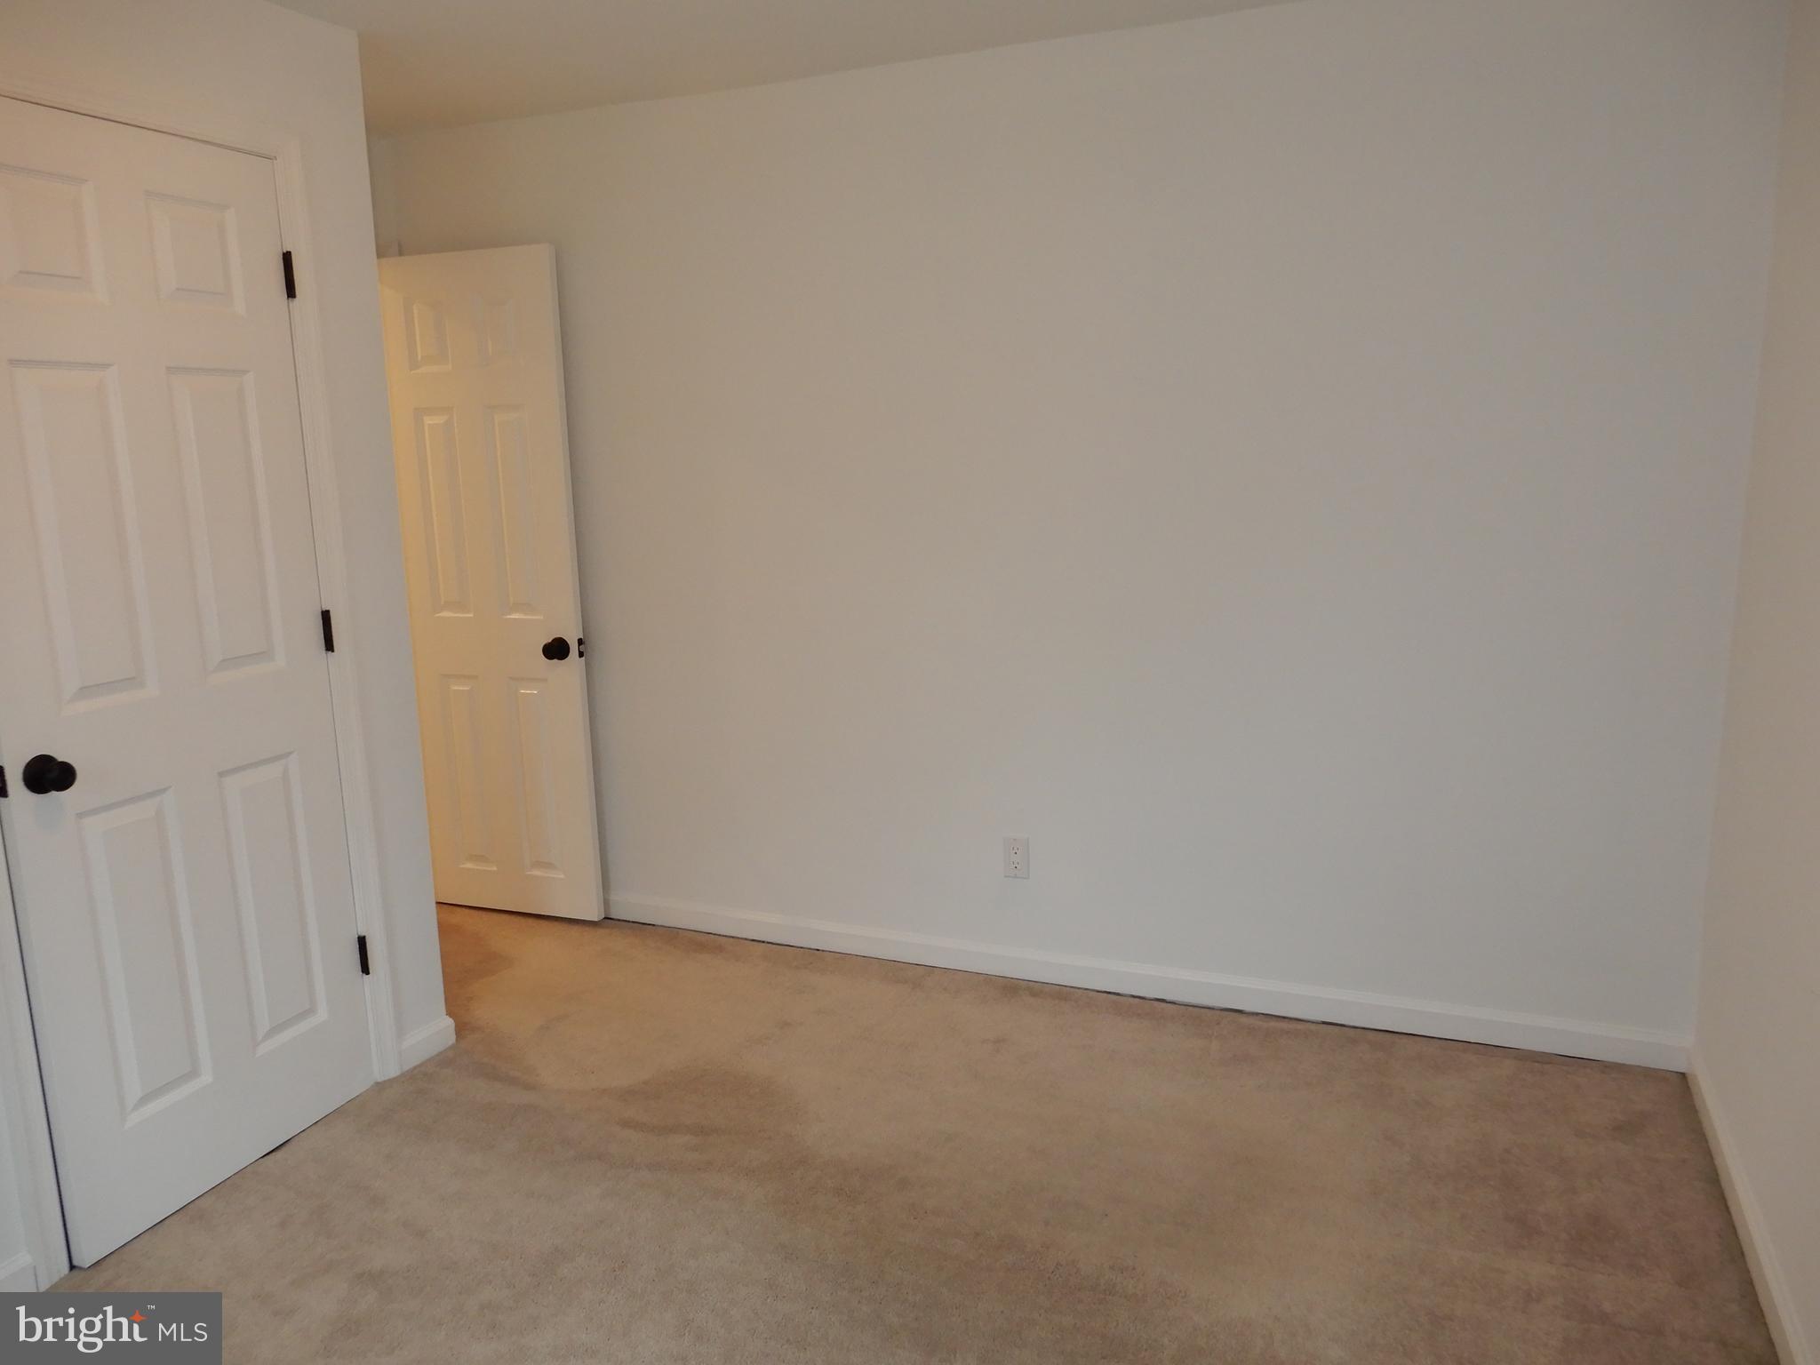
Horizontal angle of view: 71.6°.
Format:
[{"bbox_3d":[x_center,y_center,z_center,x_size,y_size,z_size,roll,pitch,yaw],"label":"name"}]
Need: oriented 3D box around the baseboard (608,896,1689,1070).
[{"bbox_3d":[0.261,0.772,3.488,3.254,0.077,0.015,3,11,23],"label":"baseboard"}]

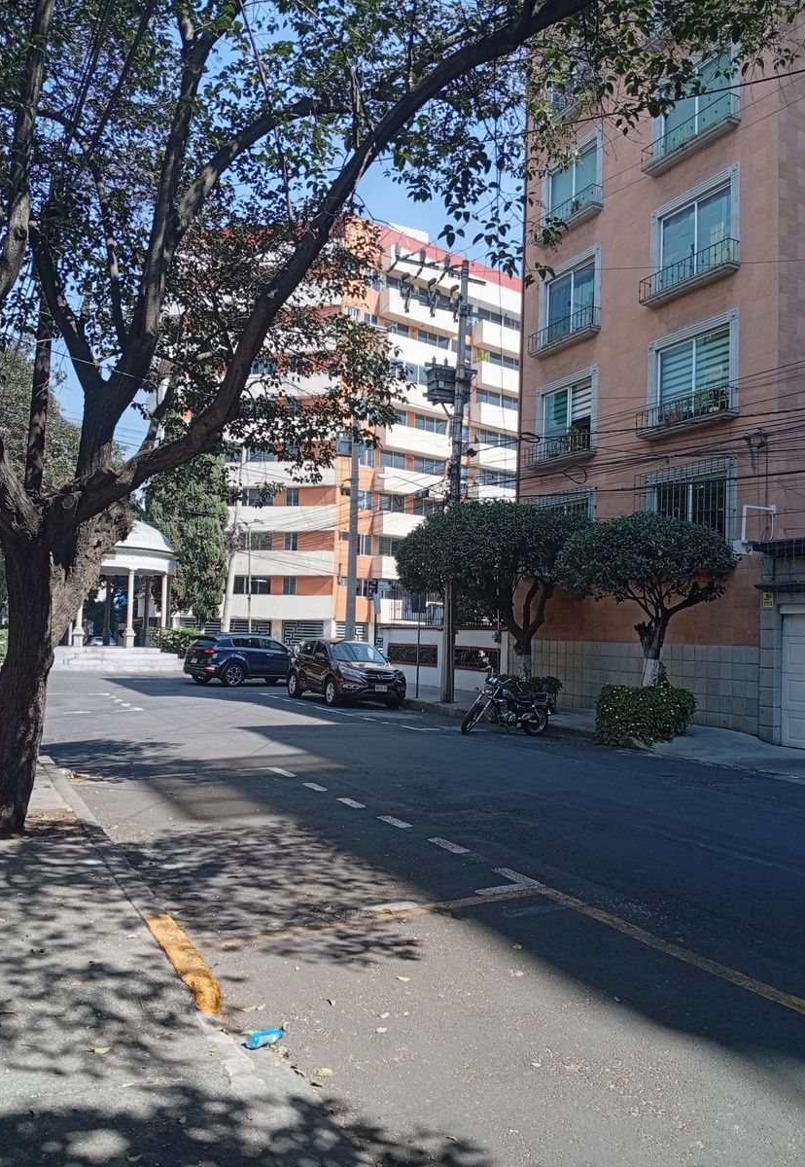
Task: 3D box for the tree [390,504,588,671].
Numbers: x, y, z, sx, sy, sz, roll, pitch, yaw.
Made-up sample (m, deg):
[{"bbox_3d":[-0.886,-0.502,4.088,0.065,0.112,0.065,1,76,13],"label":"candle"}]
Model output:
[{"bbox_3d":[2.025,0.492,19.596,4.000,4.550,4.100,2,-3,0],"label":"tree"}]

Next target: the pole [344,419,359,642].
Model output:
[{"bbox_3d":[-1.496,-0.927,27.676,0.280,8.070,0.280,3,-4,-27],"label":"pole"}]

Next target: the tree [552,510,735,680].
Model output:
[{"bbox_3d":[4.349,0.680,15.941,3.050,3.950,3.050,3,-4,-27],"label":"tree"}]

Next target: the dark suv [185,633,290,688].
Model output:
[{"bbox_3d":[-4.740,2.440,29.300,4.480,1.640,1.860,5,-4,-43],"label":"dark suv"}]

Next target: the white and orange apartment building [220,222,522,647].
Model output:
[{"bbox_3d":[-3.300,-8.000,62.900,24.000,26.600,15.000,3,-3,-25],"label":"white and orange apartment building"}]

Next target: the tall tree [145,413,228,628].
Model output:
[{"bbox_3d":[-10.900,-2.200,46.000,4.300,12.800,4.300,3,-3,-18],"label":"tall tree"}]

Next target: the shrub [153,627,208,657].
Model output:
[{"bbox_3d":[-8.833,2.429,36.239,2.000,1.400,1.500,3,-4,-27],"label":"shrub"}]

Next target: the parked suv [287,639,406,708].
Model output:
[{"bbox_3d":[-1.570,2.290,23.950,1.850,1.660,4.550,3,-3,-28],"label":"parked suv"}]

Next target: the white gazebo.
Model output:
[{"bbox_3d":[-11.660,-0.180,37.500,4.800,5.700,4.800,3,-3,-18],"label":"white gazebo"}]

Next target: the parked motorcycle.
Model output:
[{"bbox_3d":[1.690,1.870,15.150,2.020,1.250,0.820,3,-3,-30],"label":"parked motorcycle"}]

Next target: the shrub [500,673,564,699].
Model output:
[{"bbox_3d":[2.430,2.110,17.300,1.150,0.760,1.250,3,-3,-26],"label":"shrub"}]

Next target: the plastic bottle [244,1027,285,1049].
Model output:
[{"bbox_3d":[-0.520,1.765,3.550,0.163,0.056,0.056,4,-4,-38],"label":"plastic bottle"}]

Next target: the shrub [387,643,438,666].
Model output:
[{"bbox_3d":[0.347,2.410,30.997,0.450,0.680,3.600,3,-4,-27],"label":"shrub"}]

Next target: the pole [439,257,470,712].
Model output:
[{"bbox_3d":[1.340,-2.568,22.391,0.330,10.950,0.330,4,-4,-27],"label":"pole"}]

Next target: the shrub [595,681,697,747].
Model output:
[{"bbox_3d":[4.280,2.269,15.899,1.380,0.950,1.330,3,-4,-27],"label":"shrub"}]

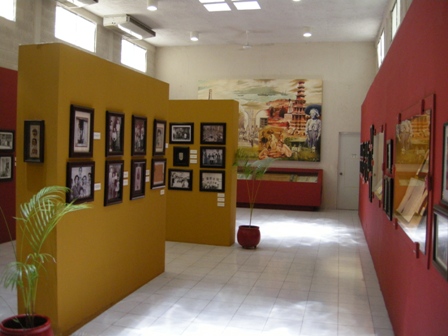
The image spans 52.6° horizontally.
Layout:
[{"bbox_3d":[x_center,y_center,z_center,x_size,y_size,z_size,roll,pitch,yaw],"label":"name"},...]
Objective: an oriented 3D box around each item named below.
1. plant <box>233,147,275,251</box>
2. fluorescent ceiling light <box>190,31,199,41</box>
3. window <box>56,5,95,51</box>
[{"bbox_3d":[0.489,0.496,7.406,0.640,1.610,0.570,2,3,14],"label":"plant"},{"bbox_3d":[-0.757,-3.410,11.640,0.211,0.191,0.211,1,3,0],"label":"fluorescent ceiling light"},{"bbox_3d":[-3.151,-2.916,9.587,0.100,0.636,1.524,2,3,14],"label":"window"}]

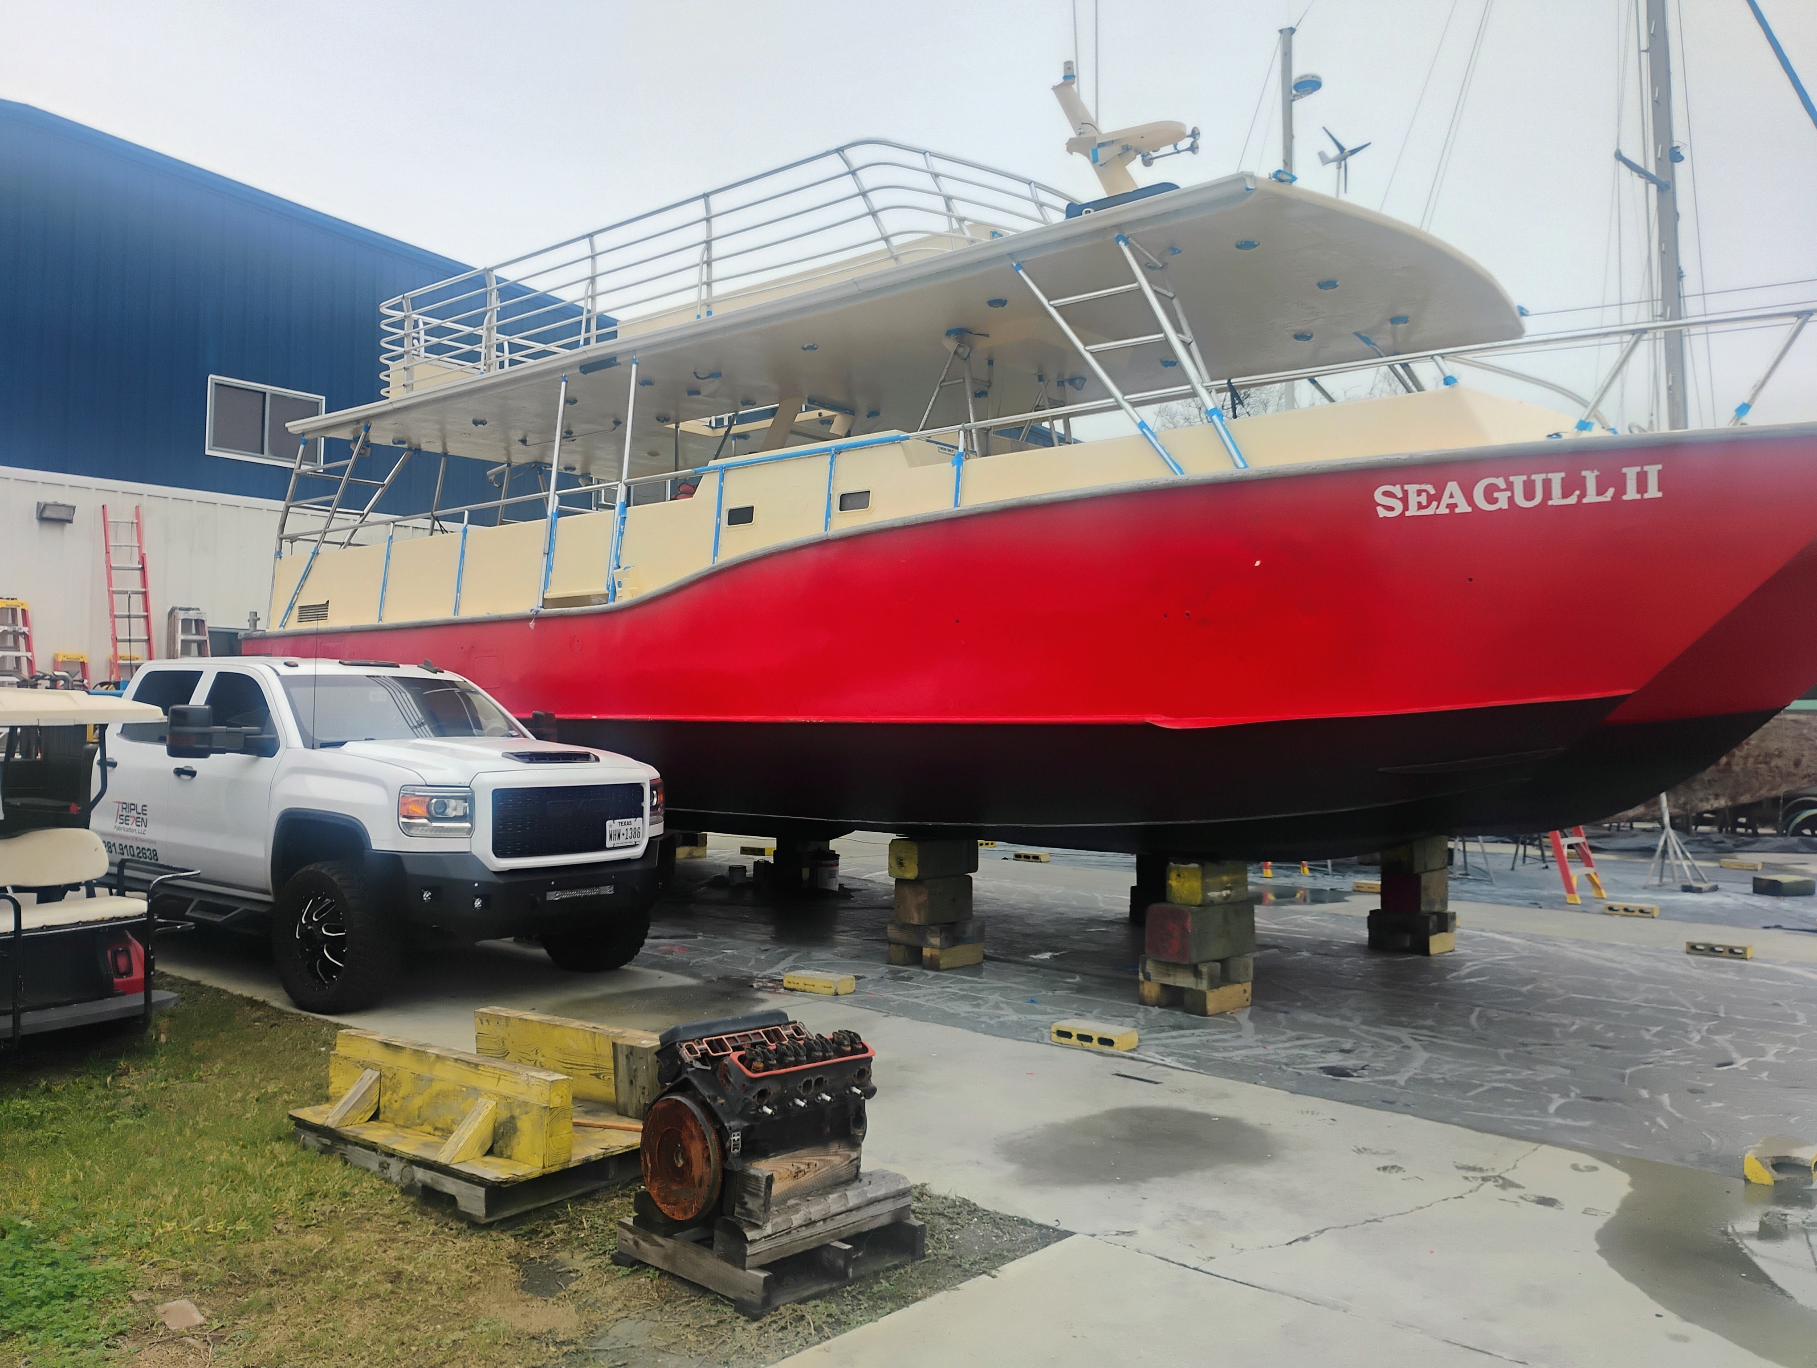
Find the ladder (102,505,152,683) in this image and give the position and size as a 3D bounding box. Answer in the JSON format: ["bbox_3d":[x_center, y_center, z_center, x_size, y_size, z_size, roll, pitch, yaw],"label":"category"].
[{"bbox_3d":[-9.620,-0.095,18.306,0.150,4.350,0.450,-15,-11,37],"label":"ladder"}]

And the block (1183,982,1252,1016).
[{"bbox_3d":[1.812,1.830,8.598,0.454,0.140,0.150,2,-2,-44],"label":"block"}]

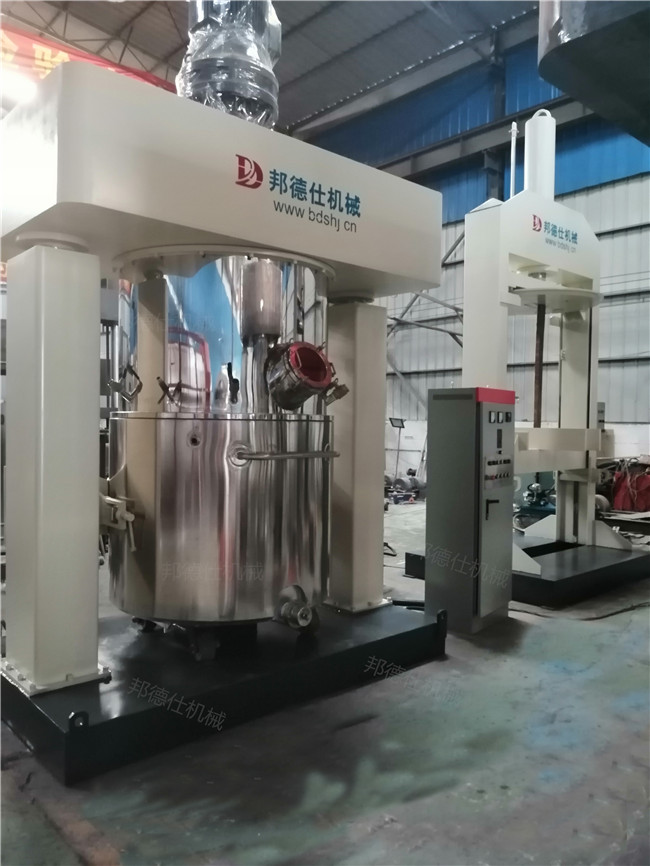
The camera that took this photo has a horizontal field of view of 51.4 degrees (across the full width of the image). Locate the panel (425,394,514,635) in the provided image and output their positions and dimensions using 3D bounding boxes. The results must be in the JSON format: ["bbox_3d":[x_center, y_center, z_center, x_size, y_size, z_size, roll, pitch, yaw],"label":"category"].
[{"bbox_3d":[1.103,0.550,5.117,0.403,1.744,0.593,2,2,42],"label":"panel"}]

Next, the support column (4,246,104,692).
[{"bbox_3d":[-1.367,0.161,3.384,0.309,2.057,0.463,0,1,-42],"label":"support column"}]

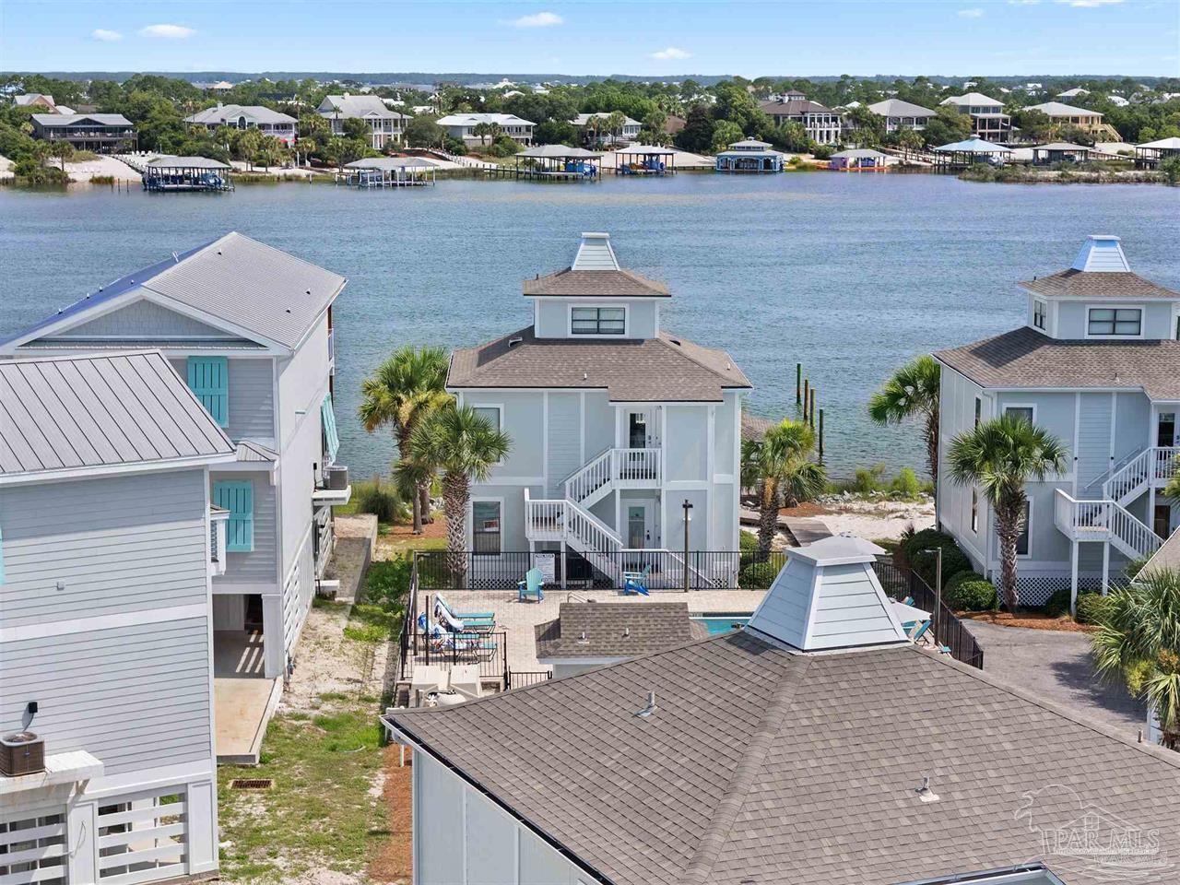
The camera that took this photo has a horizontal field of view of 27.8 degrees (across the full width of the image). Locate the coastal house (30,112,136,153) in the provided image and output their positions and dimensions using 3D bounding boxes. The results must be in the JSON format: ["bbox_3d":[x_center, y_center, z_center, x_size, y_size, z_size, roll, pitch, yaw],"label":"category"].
[{"bbox_3d":[-100.210,-60.956,471.178,18.910,7.680,14.160,-4,10,-25],"label":"coastal house"}]

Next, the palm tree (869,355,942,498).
[{"bbox_3d":[12.432,-0.245,90.012,3.800,6.190,3.800,0,9,0],"label":"palm tree"}]

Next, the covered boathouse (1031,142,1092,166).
[{"bbox_3d":[97.506,-59.616,493.422,11.320,4.950,7.380,1,9,6],"label":"covered boathouse"}]

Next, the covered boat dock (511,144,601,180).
[{"bbox_3d":[-6.026,-50.270,427.311,14.800,6.062,8.500,-1,9,-6],"label":"covered boat dock"}]

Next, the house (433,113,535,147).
[{"bbox_3d":[-22.257,-67.435,516.678,18.710,7.480,12.130,-3,9,-20],"label":"house"}]

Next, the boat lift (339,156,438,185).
[{"bbox_3d":[-33.336,-45.566,400.400,15.370,4.750,7.080,-3,9,-18],"label":"boat lift"}]

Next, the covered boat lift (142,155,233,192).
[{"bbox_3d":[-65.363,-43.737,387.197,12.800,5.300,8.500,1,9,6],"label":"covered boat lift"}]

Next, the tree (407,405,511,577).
[{"bbox_3d":[-4.064,1.741,74.331,3.150,5.920,3.150,0,9,0],"label":"tree"}]

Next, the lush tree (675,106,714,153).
[{"bbox_3d":[21.716,-64.415,490.916,8.000,9.716,8.000,0,9,0],"label":"lush tree"}]

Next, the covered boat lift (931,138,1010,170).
[{"bbox_3d":[75.871,-56.786,471.517,11.000,6.200,10.000,-7,11,-39],"label":"covered boat lift"}]

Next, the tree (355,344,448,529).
[{"bbox_3d":[-6.855,-0.239,88.500,3.350,6.500,3.300,0,9,0],"label":"tree"}]

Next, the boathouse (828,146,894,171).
[{"bbox_3d":[53.688,-56.314,474.710,10.000,4.200,6.500,-3,9,-22],"label":"boathouse"}]

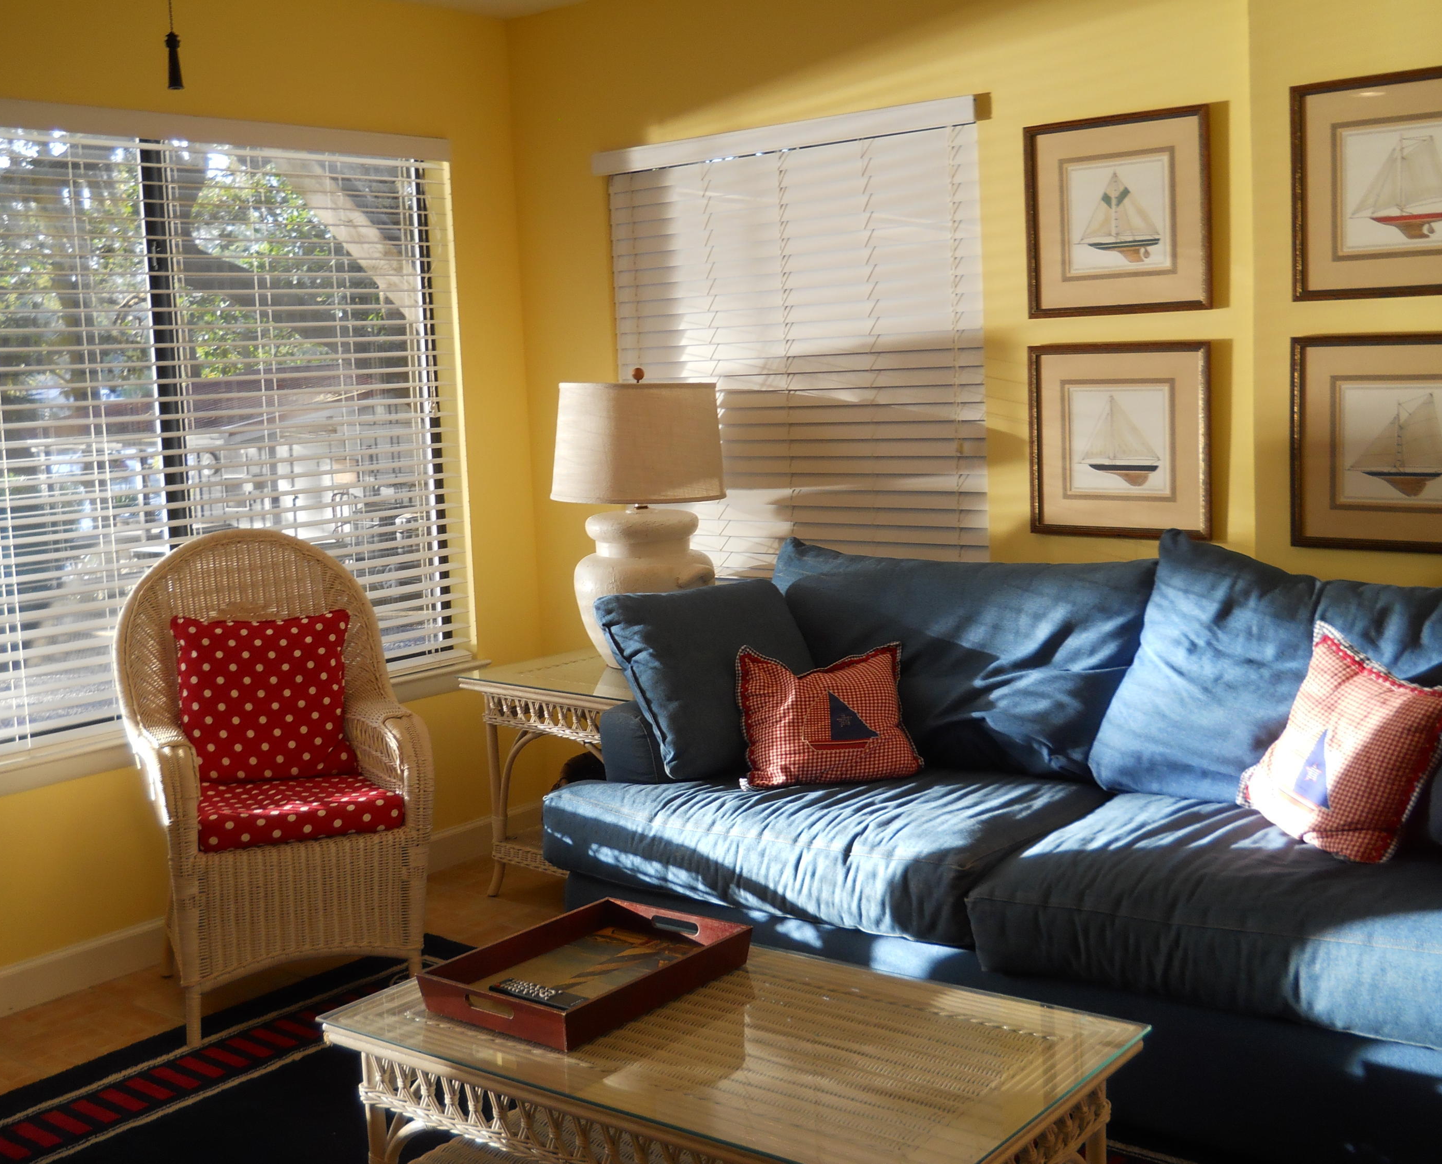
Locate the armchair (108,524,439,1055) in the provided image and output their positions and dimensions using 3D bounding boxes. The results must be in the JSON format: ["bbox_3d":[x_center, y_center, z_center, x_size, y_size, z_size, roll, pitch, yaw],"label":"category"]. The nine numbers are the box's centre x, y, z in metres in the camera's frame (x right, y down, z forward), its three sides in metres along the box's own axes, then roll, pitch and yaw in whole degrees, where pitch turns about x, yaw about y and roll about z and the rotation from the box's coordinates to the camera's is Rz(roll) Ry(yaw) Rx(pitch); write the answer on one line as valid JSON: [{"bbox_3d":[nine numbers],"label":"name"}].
[{"bbox_3d":[-1.042,0.423,3.884,0.650,1.060,0.630,-5,8,-20],"label":"armchair"}]

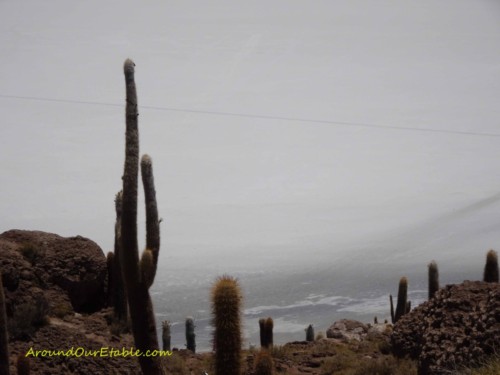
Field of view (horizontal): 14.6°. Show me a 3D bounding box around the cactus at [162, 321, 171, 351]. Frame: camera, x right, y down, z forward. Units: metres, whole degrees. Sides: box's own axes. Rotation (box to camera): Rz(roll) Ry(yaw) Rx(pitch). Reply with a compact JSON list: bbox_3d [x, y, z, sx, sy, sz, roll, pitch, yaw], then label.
[{"bbox_3d":[-2.484,4.417,58.000,0.250,0.920,0.250,0,8,0],"label":"cactus"}]

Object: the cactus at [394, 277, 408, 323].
[{"bbox_3d":[3.975,2.942,51.000,0.290,1.240,0.290,5,8,-1],"label":"cactus"}]

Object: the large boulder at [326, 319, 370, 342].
[{"bbox_3d":[2.563,3.753,51.000,1.120,0.660,0.950,0,8,0],"label":"large boulder"}]

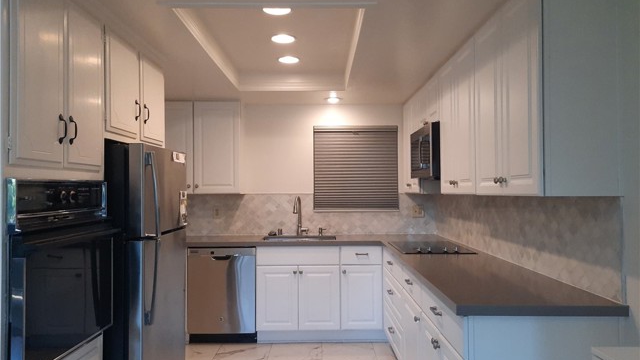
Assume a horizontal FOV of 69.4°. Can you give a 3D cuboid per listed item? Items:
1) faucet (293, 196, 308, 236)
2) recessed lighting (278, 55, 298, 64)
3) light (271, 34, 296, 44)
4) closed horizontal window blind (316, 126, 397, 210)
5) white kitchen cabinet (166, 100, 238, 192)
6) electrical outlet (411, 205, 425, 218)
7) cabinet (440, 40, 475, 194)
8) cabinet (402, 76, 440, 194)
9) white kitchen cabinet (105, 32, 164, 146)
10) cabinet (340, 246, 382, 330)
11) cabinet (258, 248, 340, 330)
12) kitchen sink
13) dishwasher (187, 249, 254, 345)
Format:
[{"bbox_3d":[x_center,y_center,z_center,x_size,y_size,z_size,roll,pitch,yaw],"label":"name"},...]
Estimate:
[{"bbox_3d":[-0.187,0.359,4.525,0.145,0.394,0.230,0,-1,10],"label":"faucet"},{"bbox_3d":[-0.252,-0.981,3.784,0.170,0.030,0.170,0,-1,0],"label":"recessed lighting"},{"bbox_3d":[-0.255,-0.982,3.232,0.180,0.030,0.180,0,-1,0],"label":"light"},{"bbox_3d":[0.371,-0.110,4.721,0.851,0.859,0.060,0,-1,0],"label":"closed horizontal window blind"},{"bbox_3d":[-1.207,-0.309,4.605,0.874,0.895,0.319,0,-1,0],"label":"white kitchen cabinet"},{"bbox_3d":[1.015,0.326,4.745,0.117,0.129,0.012,0,-1,0],"label":"electrical outlet"},{"bbox_3d":[1.045,-0.363,3.031,0.315,0.914,0.755,0,-1,0],"label":"cabinet"},{"bbox_3d":[1.045,-0.339,4.087,0.315,0.914,1.358,0,-1,0],"label":"cabinet"},{"bbox_3d":[-1.356,-0.481,2.735,0.575,0.578,0.899,0,-1,0],"label":"white kitchen cabinet"},{"bbox_3d":[0.374,0.974,4.422,0.375,0.755,0.608,0,-1,0],"label":"cabinet"},{"bbox_3d":[-0.190,0.979,4.417,0.750,0.760,0.600,0,-1,0],"label":"cabinet"},{"bbox_3d":[-0.185,0.653,4.396,0.674,0.200,0.440,0,-1,0],"label":"kitchen sink"},{"bbox_3d":[-0.873,1.043,4.411,0.609,0.870,0.608,0,-1,0],"label":"dishwasher"}]

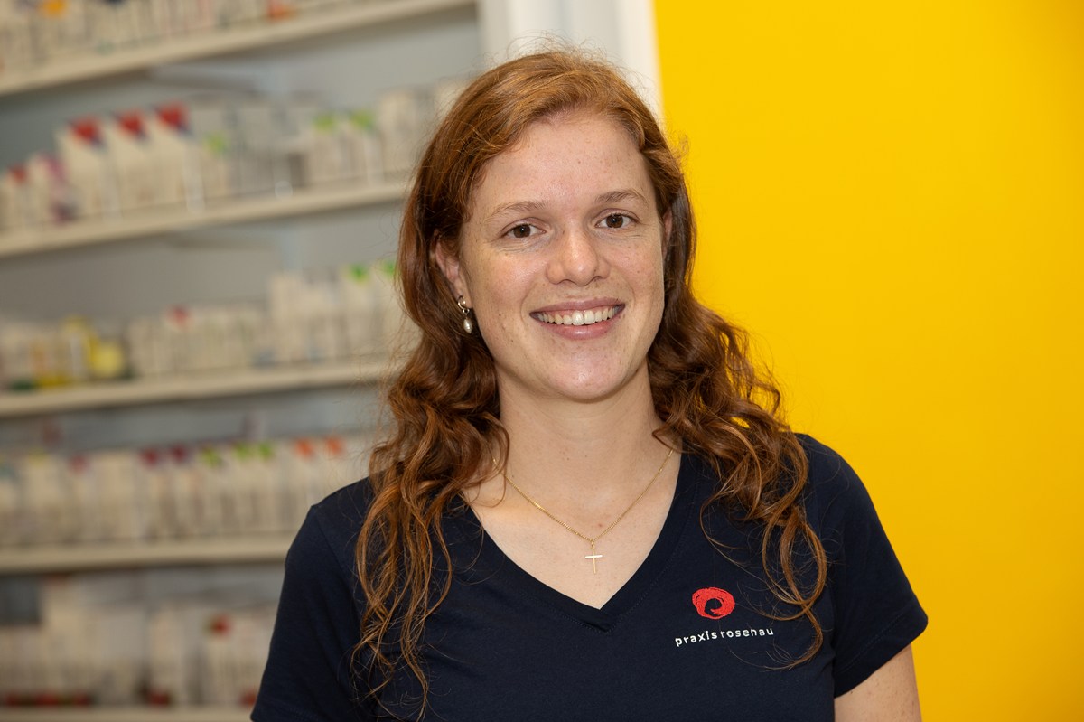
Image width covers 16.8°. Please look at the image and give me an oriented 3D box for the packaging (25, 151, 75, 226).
[{"bbox_3d":[-0.618,-0.222,4.734,0.075,0.087,0.045,-5,0,42],"label":"packaging"}]

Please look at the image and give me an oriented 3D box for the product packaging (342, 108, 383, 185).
[{"bbox_3d":[-0.200,-0.255,4.356,0.056,0.085,0.040,-5,0,42],"label":"product packaging"}]

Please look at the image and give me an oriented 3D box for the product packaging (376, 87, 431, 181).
[{"bbox_3d":[-0.149,-0.267,4.313,0.066,0.104,0.045,-5,0,42],"label":"product packaging"}]

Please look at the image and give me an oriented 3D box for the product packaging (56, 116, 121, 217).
[{"bbox_3d":[-0.564,-0.247,4.684,0.087,0.123,0.045,-5,0,42],"label":"product packaging"}]

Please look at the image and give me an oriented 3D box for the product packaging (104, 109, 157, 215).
[{"bbox_3d":[-0.503,-0.253,4.629,0.078,0.121,0.045,-5,0,42],"label":"product packaging"}]

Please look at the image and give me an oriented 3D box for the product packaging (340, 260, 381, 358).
[{"bbox_3d":[-0.204,-0.061,4.376,0.054,0.108,0.040,-5,0,42],"label":"product packaging"}]

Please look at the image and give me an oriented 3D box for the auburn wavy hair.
[{"bbox_3d":[0.024,0.011,2.550,0.312,0.443,0.240,-5,0,-7],"label":"auburn wavy hair"}]

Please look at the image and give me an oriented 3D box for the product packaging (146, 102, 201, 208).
[{"bbox_3d":[-0.443,-0.257,4.576,0.076,0.121,0.045,-5,0,42],"label":"product packaging"}]

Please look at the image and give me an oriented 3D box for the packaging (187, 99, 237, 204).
[{"bbox_3d":[-0.393,-0.258,4.531,0.070,0.120,0.045,-5,0,42],"label":"packaging"}]

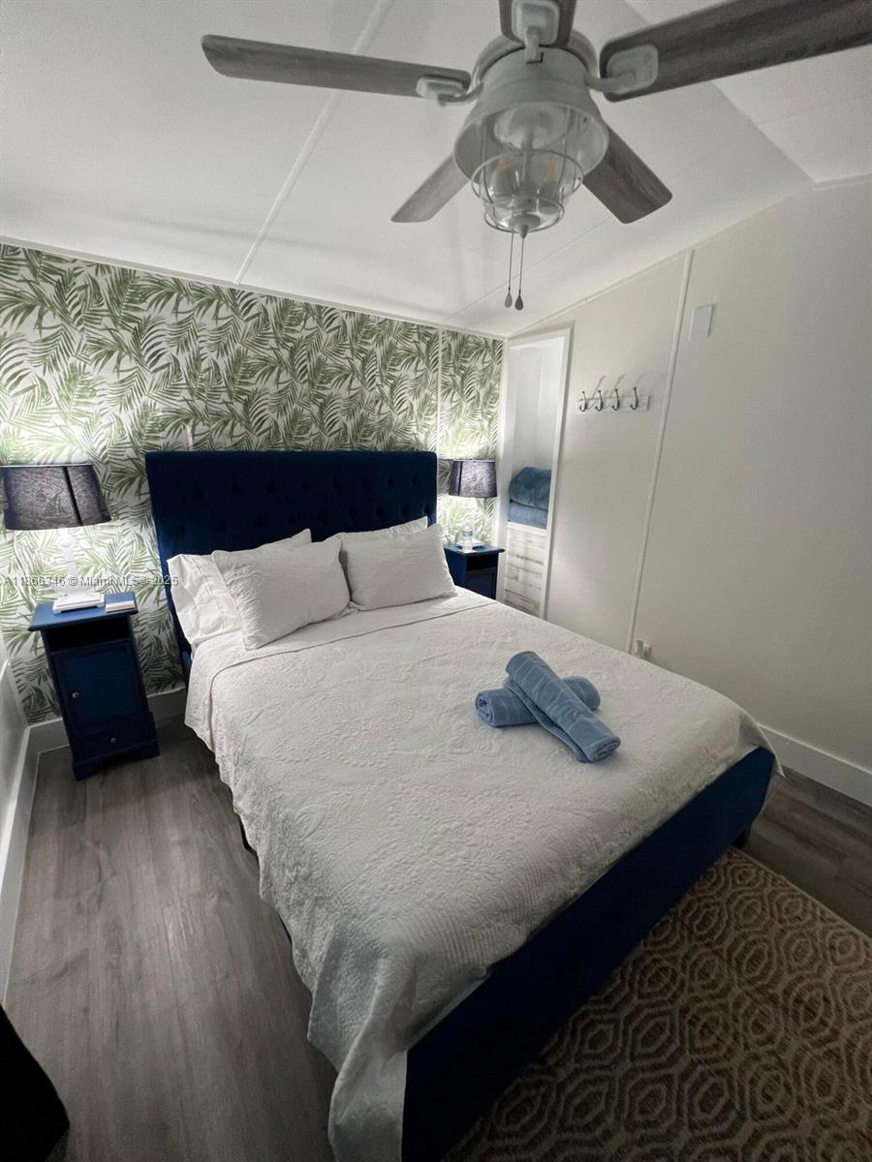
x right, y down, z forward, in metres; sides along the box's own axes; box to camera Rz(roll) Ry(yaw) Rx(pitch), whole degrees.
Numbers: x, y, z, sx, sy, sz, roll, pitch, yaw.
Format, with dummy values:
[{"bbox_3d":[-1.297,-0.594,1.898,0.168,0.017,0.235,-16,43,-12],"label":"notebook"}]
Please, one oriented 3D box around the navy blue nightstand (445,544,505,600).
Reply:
[{"bbox_3d":[0.238,0.131,3.158,0.356,0.720,0.335,-11,20,-32],"label":"navy blue nightstand"}]

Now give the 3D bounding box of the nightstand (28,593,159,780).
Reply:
[{"bbox_3d":[-1.522,0.469,2.018,0.355,0.720,0.339,-11,20,-32],"label":"nightstand"}]

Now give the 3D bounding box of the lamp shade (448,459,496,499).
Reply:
[{"bbox_3d":[0.252,-0.686,2.912,0.322,0.227,0.322,-11,20,-32],"label":"lamp shade"}]

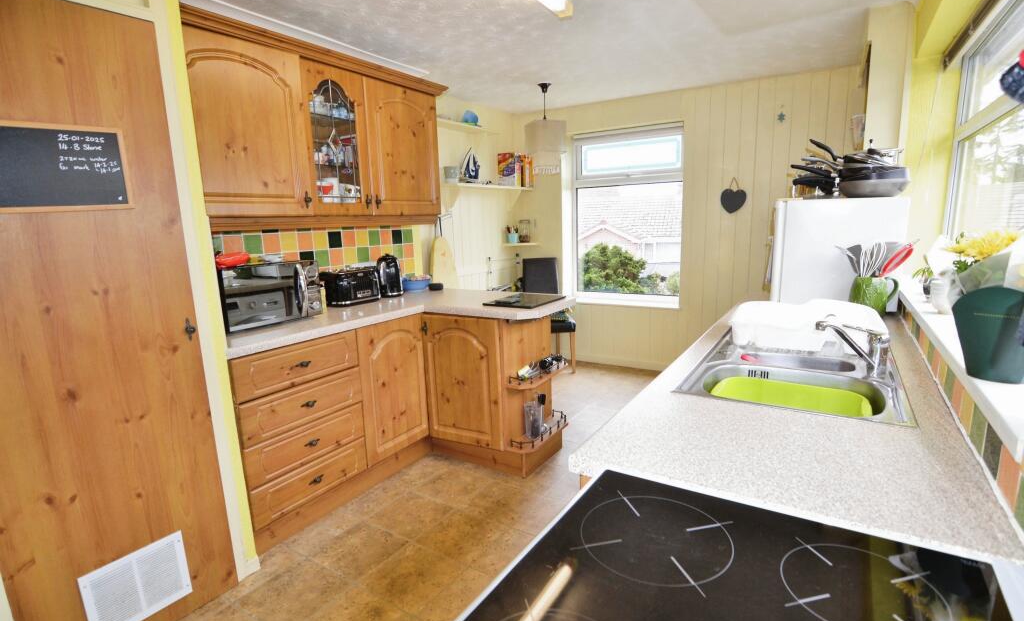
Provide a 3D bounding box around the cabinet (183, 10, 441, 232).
[{"bbox_3d":[-0.990,-0.867,2.419,0.370,0.840,1.480,5,12,34],"label":"cabinet"}]

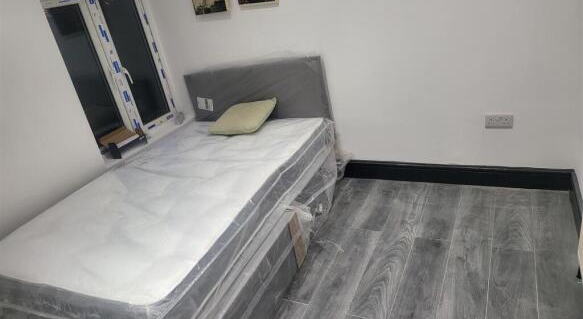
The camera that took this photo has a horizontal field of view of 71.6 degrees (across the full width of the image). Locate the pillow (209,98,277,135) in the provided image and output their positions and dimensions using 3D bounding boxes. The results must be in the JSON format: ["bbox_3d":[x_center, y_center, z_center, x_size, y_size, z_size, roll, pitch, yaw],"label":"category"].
[{"bbox_3d":[-0.338,-0.310,2.867,0.400,0.120,0.370,-1,42,28],"label":"pillow"}]

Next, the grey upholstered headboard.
[{"bbox_3d":[-0.260,-0.422,3.041,1.160,0.570,0.065,0,27,26],"label":"grey upholstered headboard"}]

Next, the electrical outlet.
[{"bbox_3d":[1.239,-0.223,2.411,0.147,0.088,0.013,3,28,28],"label":"electrical outlet"}]

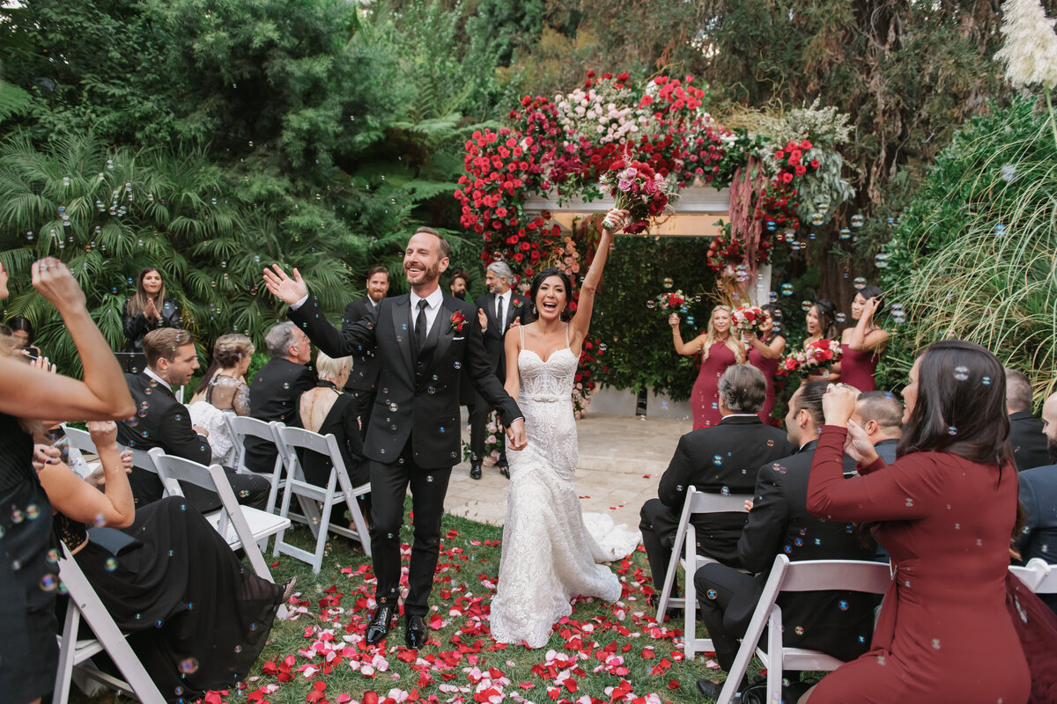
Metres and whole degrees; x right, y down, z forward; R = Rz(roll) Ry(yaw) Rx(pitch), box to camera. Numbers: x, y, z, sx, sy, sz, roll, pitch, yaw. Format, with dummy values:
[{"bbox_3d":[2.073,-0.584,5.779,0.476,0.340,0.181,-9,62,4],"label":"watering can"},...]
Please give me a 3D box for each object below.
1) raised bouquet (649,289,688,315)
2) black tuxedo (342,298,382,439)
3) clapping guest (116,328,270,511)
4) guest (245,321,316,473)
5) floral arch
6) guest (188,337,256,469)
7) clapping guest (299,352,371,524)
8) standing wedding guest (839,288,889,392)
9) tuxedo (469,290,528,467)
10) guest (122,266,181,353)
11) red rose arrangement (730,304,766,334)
[{"bbox_3d":[1.192,-0.445,5.863,0.310,0.220,0.280,3,3,12],"label":"raised bouquet"},{"bbox_3d":[-1.215,0.299,5.572,0.560,1.480,0.320,2,3,-13],"label":"black tuxedo"},{"bbox_3d":[-1.675,0.551,3.611,0.820,1.320,0.540,0,6,-30],"label":"clapping guest"},{"bbox_3d":[-1.430,0.479,4.467,0.520,1.340,0.820,7,6,38],"label":"guest"},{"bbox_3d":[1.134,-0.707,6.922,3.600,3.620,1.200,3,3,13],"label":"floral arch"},{"bbox_3d":[-1.852,0.500,4.692,0.470,1.210,0.780,8,7,40],"label":"guest"},{"bbox_3d":[-1.094,0.583,4.174,0.460,1.220,0.700,5,4,32],"label":"clapping guest"},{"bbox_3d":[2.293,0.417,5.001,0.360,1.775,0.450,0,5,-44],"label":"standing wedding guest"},{"bbox_3d":[-0.231,0.231,6.050,0.570,1.500,0.340,3,3,0],"label":"tuxedo"},{"bbox_3d":[-3.230,0.136,6.019,0.520,1.720,0.420,1,3,-30],"label":"guest"},{"bbox_3d":[1.794,-0.270,5.750,0.270,0.240,0.260,6,4,40],"label":"red rose arrangement"}]

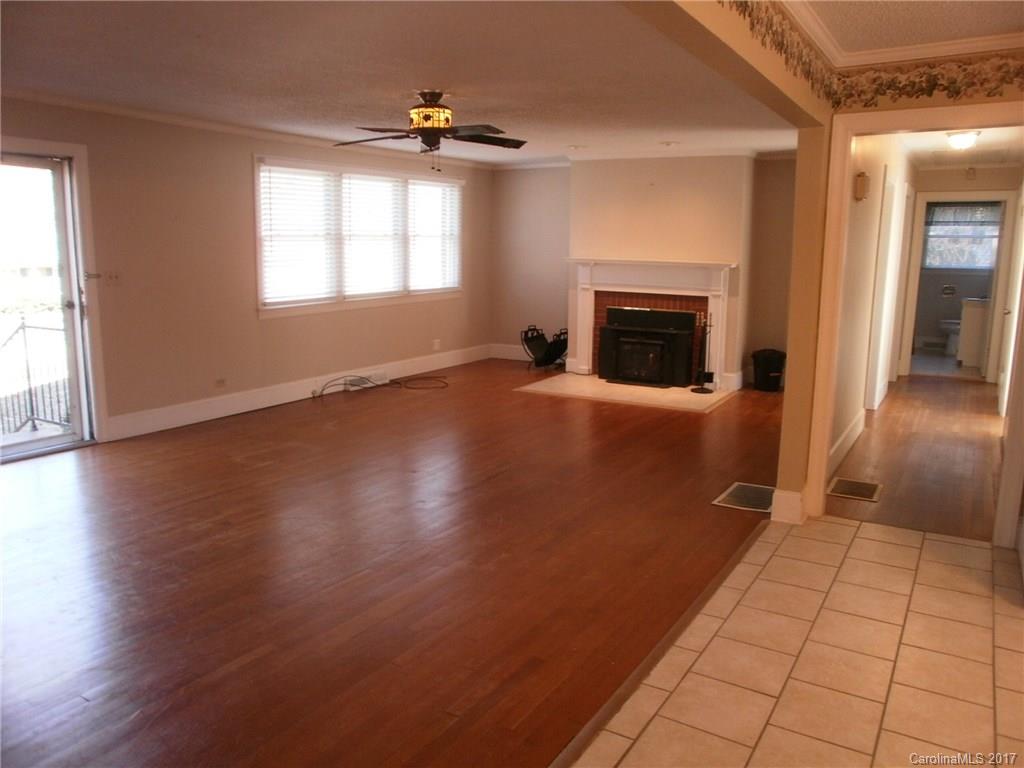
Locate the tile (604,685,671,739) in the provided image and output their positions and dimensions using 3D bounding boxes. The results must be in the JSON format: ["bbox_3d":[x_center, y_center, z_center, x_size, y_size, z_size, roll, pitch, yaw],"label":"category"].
[{"bbox_3d":[0.414,1.071,2.514,0.103,0.010,0.305,6,12,31],"label":"tile"}]

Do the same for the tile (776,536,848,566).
[{"bbox_3d":[1.501,0.838,3.837,0.305,0.010,0.305,6,12,31],"label":"tile"}]

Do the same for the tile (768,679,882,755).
[{"bbox_3d":[1.026,1.075,2.496,0.305,0.010,0.305,6,12,31],"label":"tile"}]

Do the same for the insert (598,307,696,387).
[{"bbox_3d":[1.469,-0.413,8.572,1.048,0.800,0.406,6,12,31],"label":"insert"}]

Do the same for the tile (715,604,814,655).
[{"bbox_3d":[0.985,0.955,2.984,0.300,0.010,0.300,6,12,31],"label":"tile"}]

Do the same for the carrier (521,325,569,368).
[{"bbox_3d":[0.443,-0.450,9.472,0.550,0.500,0.420,6,12,31],"label":"carrier"}]

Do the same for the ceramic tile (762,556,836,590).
[{"bbox_3d":[1.322,0.875,3.542,0.301,0.010,0.301,6,12,31],"label":"ceramic tile"}]

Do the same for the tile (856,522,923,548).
[{"bbox_3d":[1.973,0.791,4.007,0.301,0.010,0.261,6,12,31],"label":"tile"}]

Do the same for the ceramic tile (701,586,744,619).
[{"bbox_3d":[0.905,0.935,3.284,0.100,0.010,0.305,6,12,31],"label":"ceramic tile"}]

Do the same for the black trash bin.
[{"bbox_3d":[2.733,-0.140,8.158,0.350,0.410,0.350,6,12,31],"label":"black trash bin"}]

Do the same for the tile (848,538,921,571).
[{"bbox_3d":[1.822,0.835,3.766,0.301,0.010,0.301,6,12,31],"label":"tile"}]

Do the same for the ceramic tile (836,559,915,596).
[{"bbox_3d":[1.645,0.869,3.472,0.300,0.010,0.300,6,12,31],"label":"ceramic tile"}]

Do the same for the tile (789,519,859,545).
[{"bbox_3d":[1.644,0.782,4.056,0.301,0.010,0.301,6,12,31],"label":"tile"}]

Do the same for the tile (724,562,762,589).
[{"bbox_3d":[1.043,0.869,3.470,0.092,0.010,0.300,6,12,31],"label":"tile"}]

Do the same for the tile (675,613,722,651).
[{"bbox_3d":[0.741,0.981,3.026,0.100,0.010,0.305,6,12,31],"label":"tile"}]

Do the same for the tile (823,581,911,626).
[{"bbox_3d":[1.500,0.927,3.251,0.301,0.010,0.301,6,12,31],"label":"tile"}]

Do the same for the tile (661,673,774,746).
[{"bbox_3d":[0.678,1.059,2.513,0.301,0.010,0.301,6,12,31],"label":"tile"}]

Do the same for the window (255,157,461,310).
[{"bbox_3d":[-1.437,-1.562,8.182,0.100,1.321,3.070,6,12,31],"label":"window"}]

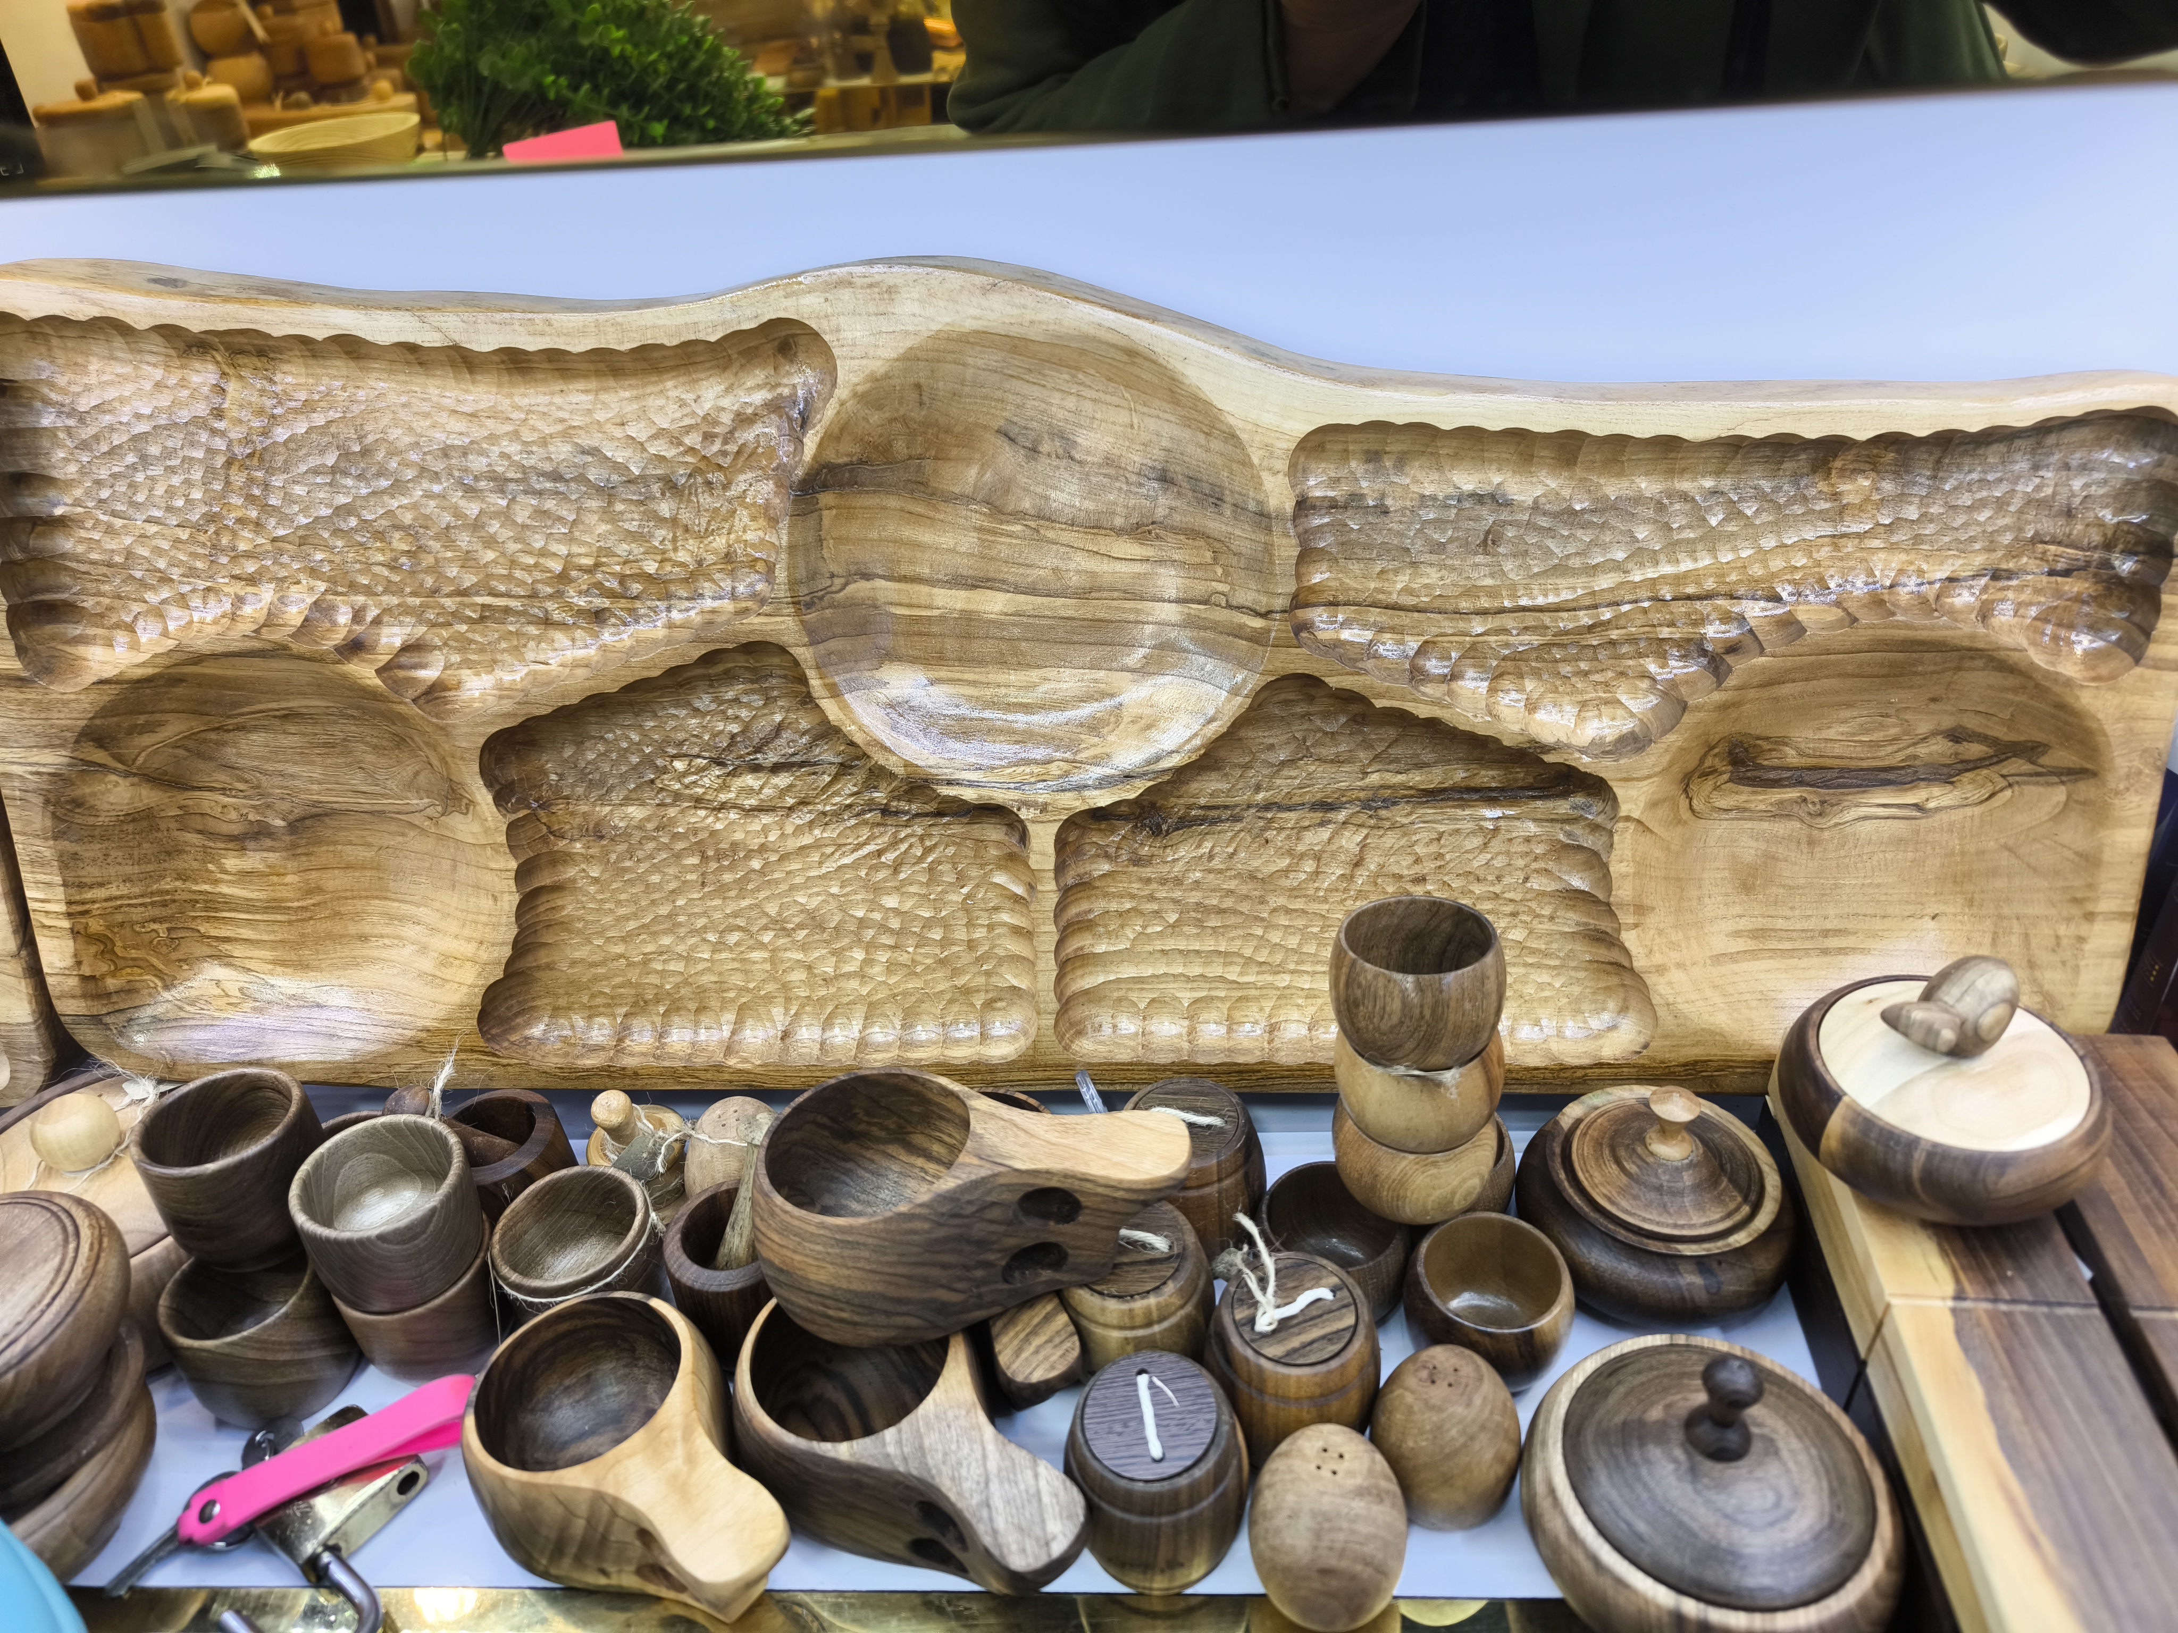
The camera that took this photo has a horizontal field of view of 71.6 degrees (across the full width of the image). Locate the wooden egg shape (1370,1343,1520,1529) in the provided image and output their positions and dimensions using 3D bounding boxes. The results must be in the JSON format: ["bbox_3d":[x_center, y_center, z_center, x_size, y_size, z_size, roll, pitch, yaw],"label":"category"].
[{"bbox_3d":[0.128,0.220,0.541,0.052,0.072,0.052,-1,33,3],"label":"wooden egg shape"}]

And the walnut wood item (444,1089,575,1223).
[{"bbox_3d":[-0.237,0.152,0.621,0.057,0.060,0.057,-1,35,3],"label":"walnut wood item"}]

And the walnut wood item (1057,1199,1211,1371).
[{"bbox_3d":[0.016,0.179,0.560,0.059,0.064,0.059,-1,35,3],"label":"walnut wood item"}]

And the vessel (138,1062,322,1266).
[{"bbox_3d":[-0.308,0.134,0.552,0.054,0.060,0.054,-1,31,1],"label":"vessel"}]

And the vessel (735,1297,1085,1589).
[{"bbox_3d":[-0.055,0.216,0.501,0.129,0.077,0.076,23,42,32],"label":"vessel"}]

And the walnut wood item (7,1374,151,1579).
[{"bbox_3d":[-0.413,0.243,0.568,0.119,0.052,0.119,-1,33,3],"label":"walnut wood item"}]

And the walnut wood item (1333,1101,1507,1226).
[{"bbox_3d":[0.123,0.124,0.572,0.061,0.045,0.061,-1,35,3],"label":"walnut wood item"}]

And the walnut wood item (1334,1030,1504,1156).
[{"bbox_3d":[0.126,0.102,0.575,0.065,0.052,0.065,-1,33,3],"label":"walnut wood item"}]

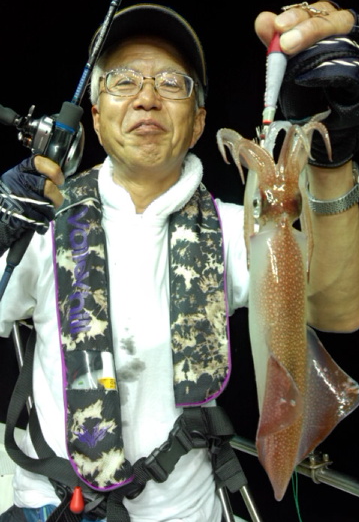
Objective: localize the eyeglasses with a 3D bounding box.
[{"bbox_3d":[-0.048,-0.252,0.757,0.140,0.043,0.140,4,-4,-3],"label":"eyeglasses"}]

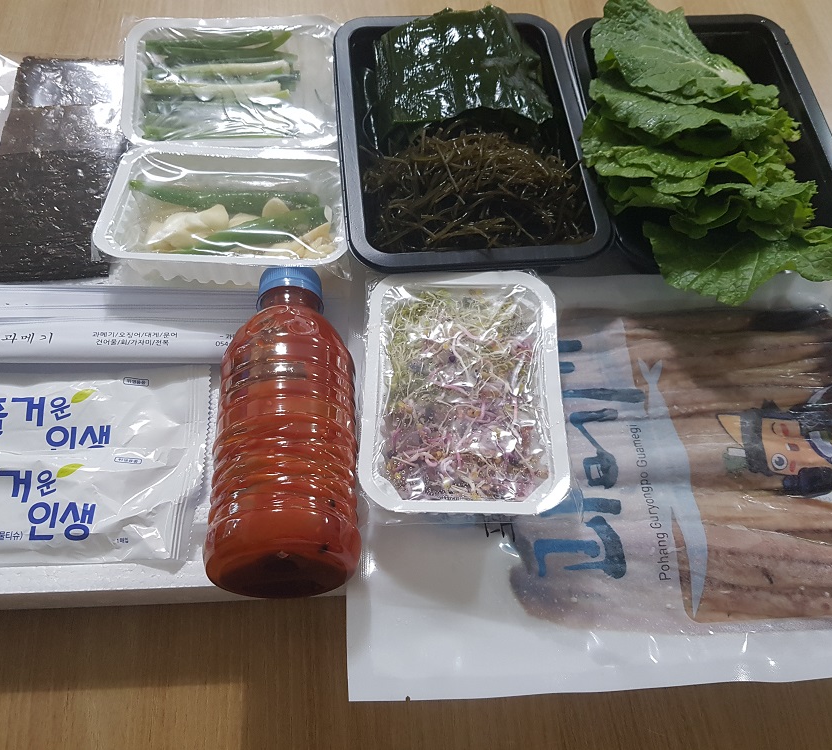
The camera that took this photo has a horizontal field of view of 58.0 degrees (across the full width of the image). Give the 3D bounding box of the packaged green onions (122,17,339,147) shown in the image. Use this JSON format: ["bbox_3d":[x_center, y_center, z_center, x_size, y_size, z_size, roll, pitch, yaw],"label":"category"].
[{"bbox_3d":[-0.122,-0.181,0.493,0.135,0.032,0.101,-3,68,-6],"label":"packaged green onions"}]

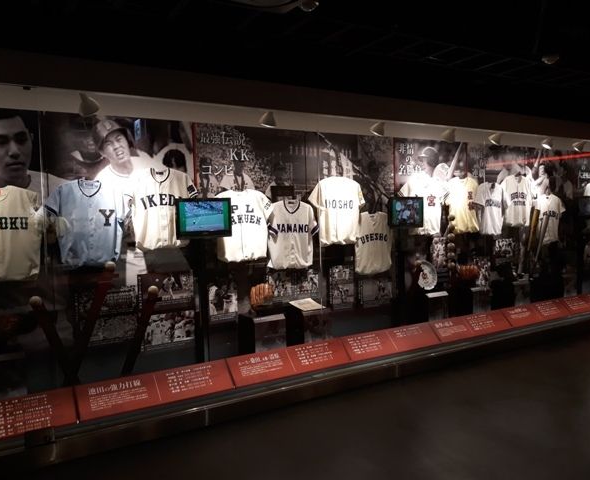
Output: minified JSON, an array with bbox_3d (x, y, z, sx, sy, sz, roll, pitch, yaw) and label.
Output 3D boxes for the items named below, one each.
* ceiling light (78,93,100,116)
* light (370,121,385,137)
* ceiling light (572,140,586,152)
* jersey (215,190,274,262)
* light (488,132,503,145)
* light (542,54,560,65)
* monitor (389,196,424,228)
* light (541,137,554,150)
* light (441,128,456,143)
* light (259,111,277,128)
[{"bbox_3d":[-1.399,-0.922,3.394,0.130,0.140,0.140,-3,3,-30],"label":"ceiling light"},{"bbox_3d":[0.766,-1.033,4.655,0.130,0.140,0.140,-3,3,-30],"label":"light"},{"bbox_3d":[3.580,-1.179,6.293,0.130,0.140,0.140,-3,3,-30],"label":"ceiling light"},{"bbox_3d":[-0.467,-0.122,4.272,0.575,0.620,0.180,-3,3,-30],"label":"jersey"},{"bbox_3d":[2.202,-1.109,5.491,0.130,0.140,0.140,-3,3,-30],"label":"light"},{"bbox_3d":[1.961,-1.385,3.831,0.125,0.095,0.125,-3,3,-30],"label":"light"},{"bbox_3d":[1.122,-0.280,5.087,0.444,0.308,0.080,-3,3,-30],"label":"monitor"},{"bbox_3d":[3.006,-1.157,5.959,0.130,0.140,0.140,-3,3,-30],"label":"light"},{"bbox_3d":[1.580,-1.079,5.129,0.130,0.140,0.140,-3,3,-30],"label":"light"},{"bbox_3d":[-0.224,-0.986,4.079,0.130,0.140,0.140,-2,3,0],"label":"light"}]

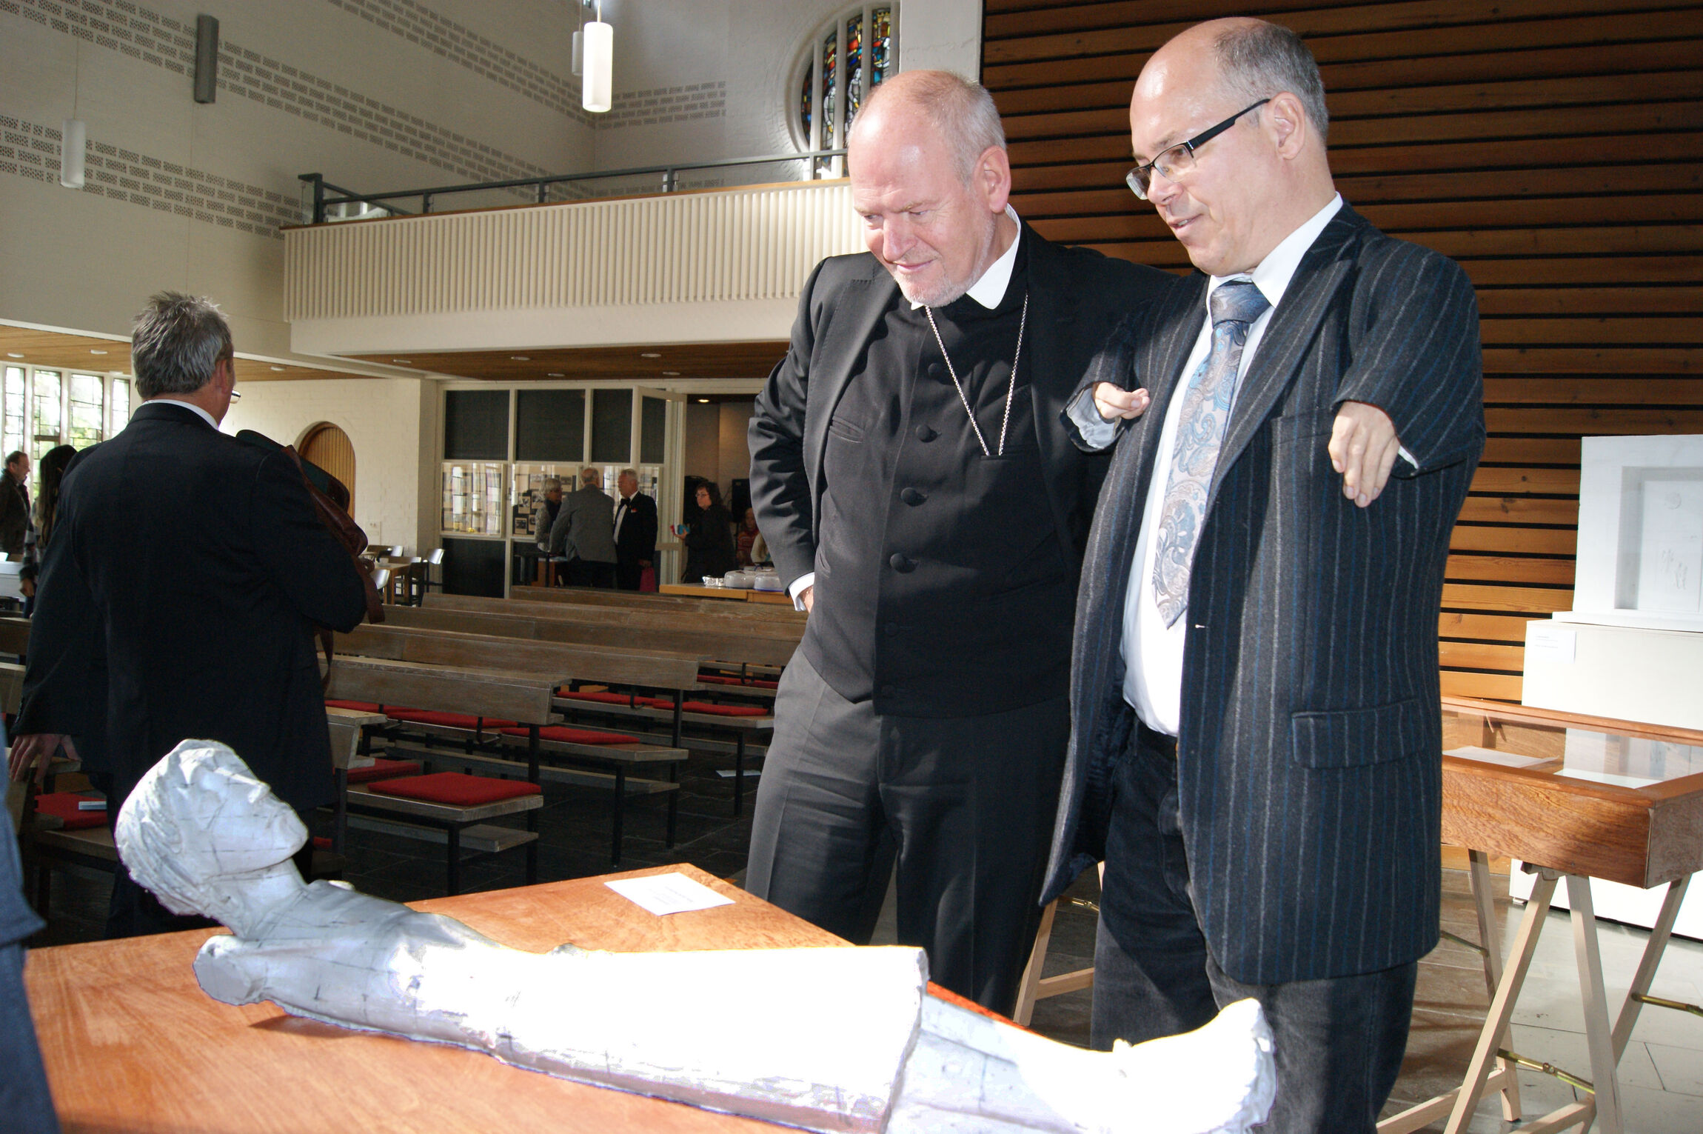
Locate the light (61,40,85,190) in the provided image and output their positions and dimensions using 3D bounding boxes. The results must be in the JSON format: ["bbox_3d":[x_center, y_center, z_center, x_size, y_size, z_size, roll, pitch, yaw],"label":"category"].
[{"bbox_3d":[-5.117,-2.976,8.400,0.150,0.953,0.150,0,3,-31],"label":"light"}]

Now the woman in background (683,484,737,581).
[{"bbox_3d":[-1.254,0.061,11.339,0.420,1.620,0.470,0,3,-30],"label":"woman in background"}]

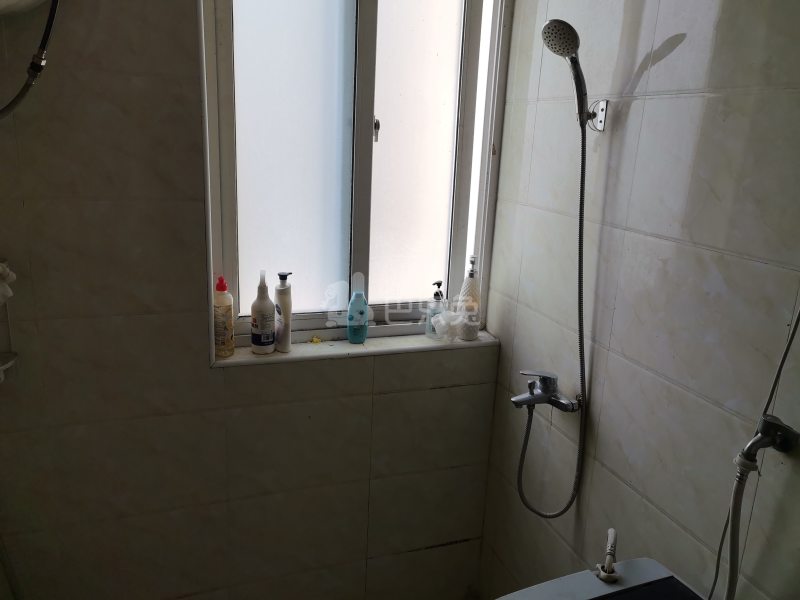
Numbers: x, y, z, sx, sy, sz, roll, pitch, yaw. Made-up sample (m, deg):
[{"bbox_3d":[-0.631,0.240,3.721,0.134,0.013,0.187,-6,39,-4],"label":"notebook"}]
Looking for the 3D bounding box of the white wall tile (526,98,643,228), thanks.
[{"bbox_3d":[0.469,-0.370,1.635,0.010,0.300,0.446,-3,16,-20],"label":"white wall tile"}]

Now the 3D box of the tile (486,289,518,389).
[{"bbox_3d":[0.332,0.126,2.078,0.010,0.300,0.184,-3,16,-20],"label":"tile"}]

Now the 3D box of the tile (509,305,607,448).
[{"bbox_3d":[0.442,0.209,1.791,0.010,0.300,0.446,-3,16,-20],"label":"tile"}]

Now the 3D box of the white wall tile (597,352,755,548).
[{"bbox_3d":[0.595,0.325,1.386,0.010,0.300,0.452,-3,16,-20],"label":"white wall tile"}]

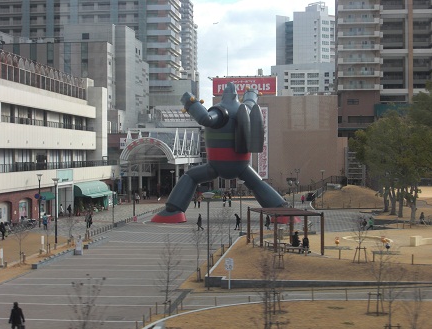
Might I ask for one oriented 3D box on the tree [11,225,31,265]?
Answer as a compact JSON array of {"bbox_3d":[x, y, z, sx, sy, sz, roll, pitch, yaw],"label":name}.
[{"bbox_3d":[-13.115,5.403,56.272,1.400,2.700,1.350,0,1,0],"label":"tree"}]

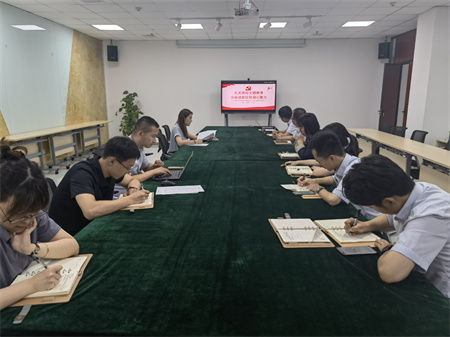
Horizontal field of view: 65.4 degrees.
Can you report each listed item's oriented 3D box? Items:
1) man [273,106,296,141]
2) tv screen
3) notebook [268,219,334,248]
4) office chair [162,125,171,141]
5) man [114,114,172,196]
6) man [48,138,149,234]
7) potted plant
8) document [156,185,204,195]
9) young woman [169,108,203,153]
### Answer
[{"bbox_3d":[1.133,-0.459,6.084,0.700,1.220,0.500,0,12,3],"label":"man"},{"bbox_3d":[0.639,-1.863,9.191,1.460,0.870,0.090,1,12,4],"label":"tv screen"},{"bbox_3d":[0.367,0.305,1.739,0.228,0.022,0.365,-1,12,-2],"label":"notebook"},{"bbox_3d":[-0.701,-0.214,5.580,0.580,0.930,0.580,1,12,4],"label":"office chair"},{"bbox_3d":[-0.757,0.179,3.068,0.760,1.230,0.530,0,12,3],"label":"man"},{"bbox_3d":[-0.802,0.368,2.248,0.740,1.150,0.560,2,12,9],"label":"man"},{"bbox_3d":[-2.524,-1.303,9.435,0.650,1.520,0.620,0,12,3],"label":"potted plant"},{"bbox_3d":[-0.311,0.147,2.437,0.310,0.006,0.205,-2,12,-11],"label":"document"},{"bbox_3d":[-0.548,-0.187,4.853,0.680,1.210,0.480,0,12,3],"label":"young woman"}]

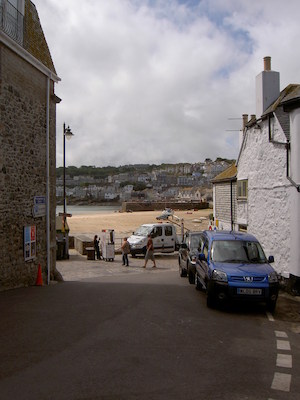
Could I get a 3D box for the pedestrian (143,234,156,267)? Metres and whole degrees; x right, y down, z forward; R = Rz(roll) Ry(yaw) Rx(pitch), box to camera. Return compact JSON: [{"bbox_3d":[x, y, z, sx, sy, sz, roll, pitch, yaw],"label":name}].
[{"bbox_3d":[-0.010,2.701,20.392,0.650,1.660,0.500,0,1,-3],"label":"pedestrian"}]

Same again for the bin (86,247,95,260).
[{"bbox_3d":[-3.834,3.432,25.396,0.580,0.830,0.550,0,1,0],"label":"bin"}]

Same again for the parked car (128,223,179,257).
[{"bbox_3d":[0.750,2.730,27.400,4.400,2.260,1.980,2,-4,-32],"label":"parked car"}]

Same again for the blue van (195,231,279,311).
[{"bbox_3d":[2.270,1.850,10.970,1.730,1.840,4.120,2,-4,2],"label":"blue van"}]

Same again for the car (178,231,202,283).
[{"bbox_3d":[2.240,2.250,15.600,1.780,1.850,4.400,1,-4,-1],"label":"car"}]

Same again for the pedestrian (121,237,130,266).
[{"bbox_3d":[-1.324,2.810,21.392,0.420,1.580,0.480,0,1,-9],"label":"pedestrian"}]

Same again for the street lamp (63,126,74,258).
[{"bbox_3d":[-5.374,-0.639,26.055,0.720,9.050,0.550,0,1,0],"label":"street lamp"}]

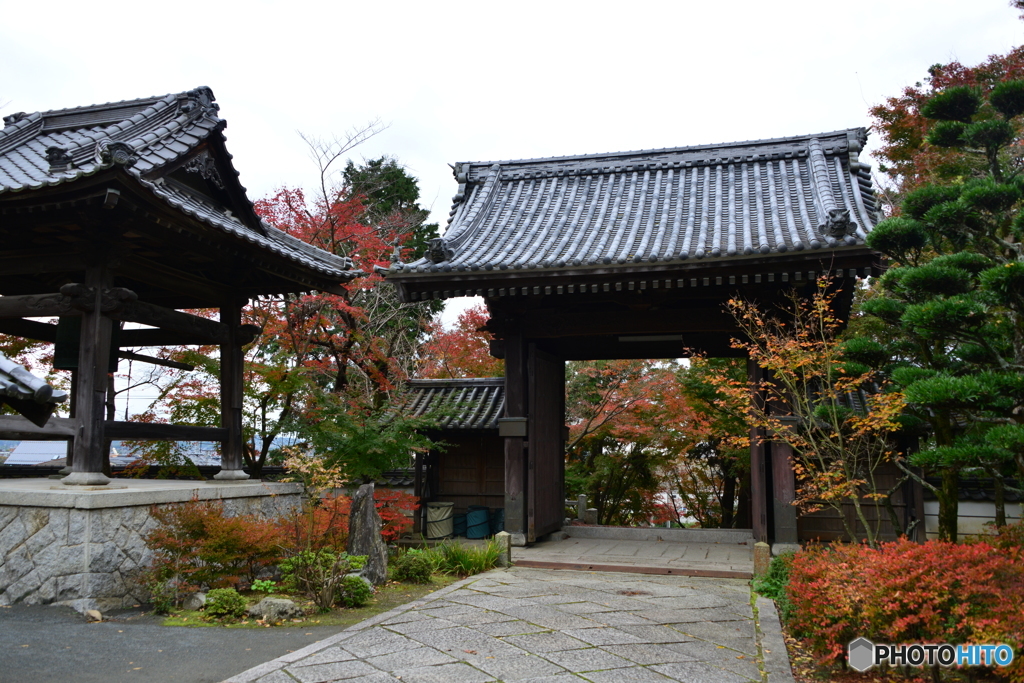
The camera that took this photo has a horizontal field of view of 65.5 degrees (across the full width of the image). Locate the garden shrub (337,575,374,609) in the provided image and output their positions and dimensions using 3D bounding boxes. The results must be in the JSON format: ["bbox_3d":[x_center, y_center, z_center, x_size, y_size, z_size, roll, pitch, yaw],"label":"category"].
[{"bbox_3d":[-1.706,2.707,8.632,0.381,0.339,0.362,2,-8,-11],"label":"garden shrub"}]

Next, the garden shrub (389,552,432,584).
[{"bbox_3d":[-1.311,2.960,10.397,0.542,0.384,0.515,2,-8,-7],"label":"garden shrub"}]

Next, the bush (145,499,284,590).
[{"bbox_3d":[-3.355,2.348,9.014,1.444,1.111,1.011,3,-8,-20],"label":"bush"}]

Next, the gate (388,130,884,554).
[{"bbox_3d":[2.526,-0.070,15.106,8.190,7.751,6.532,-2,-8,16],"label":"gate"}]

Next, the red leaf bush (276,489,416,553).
[{"bbox_3d":[-2.381,2.749,11.620,1.950,1.050,1.300,0,-8,0],"label":"red leaf bush"}]

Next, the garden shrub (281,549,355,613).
[{"bbox_3d":[-2.043,2.506,8.344,0.766,0.638,0.690,2,-8,-13],"label":"garden shrub"}]

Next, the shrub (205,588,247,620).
[{"bbox_3d":[-2.838,2.605,7.896,0.389,0.282,0.370,3,-8,-19],"label":"shrub"}]

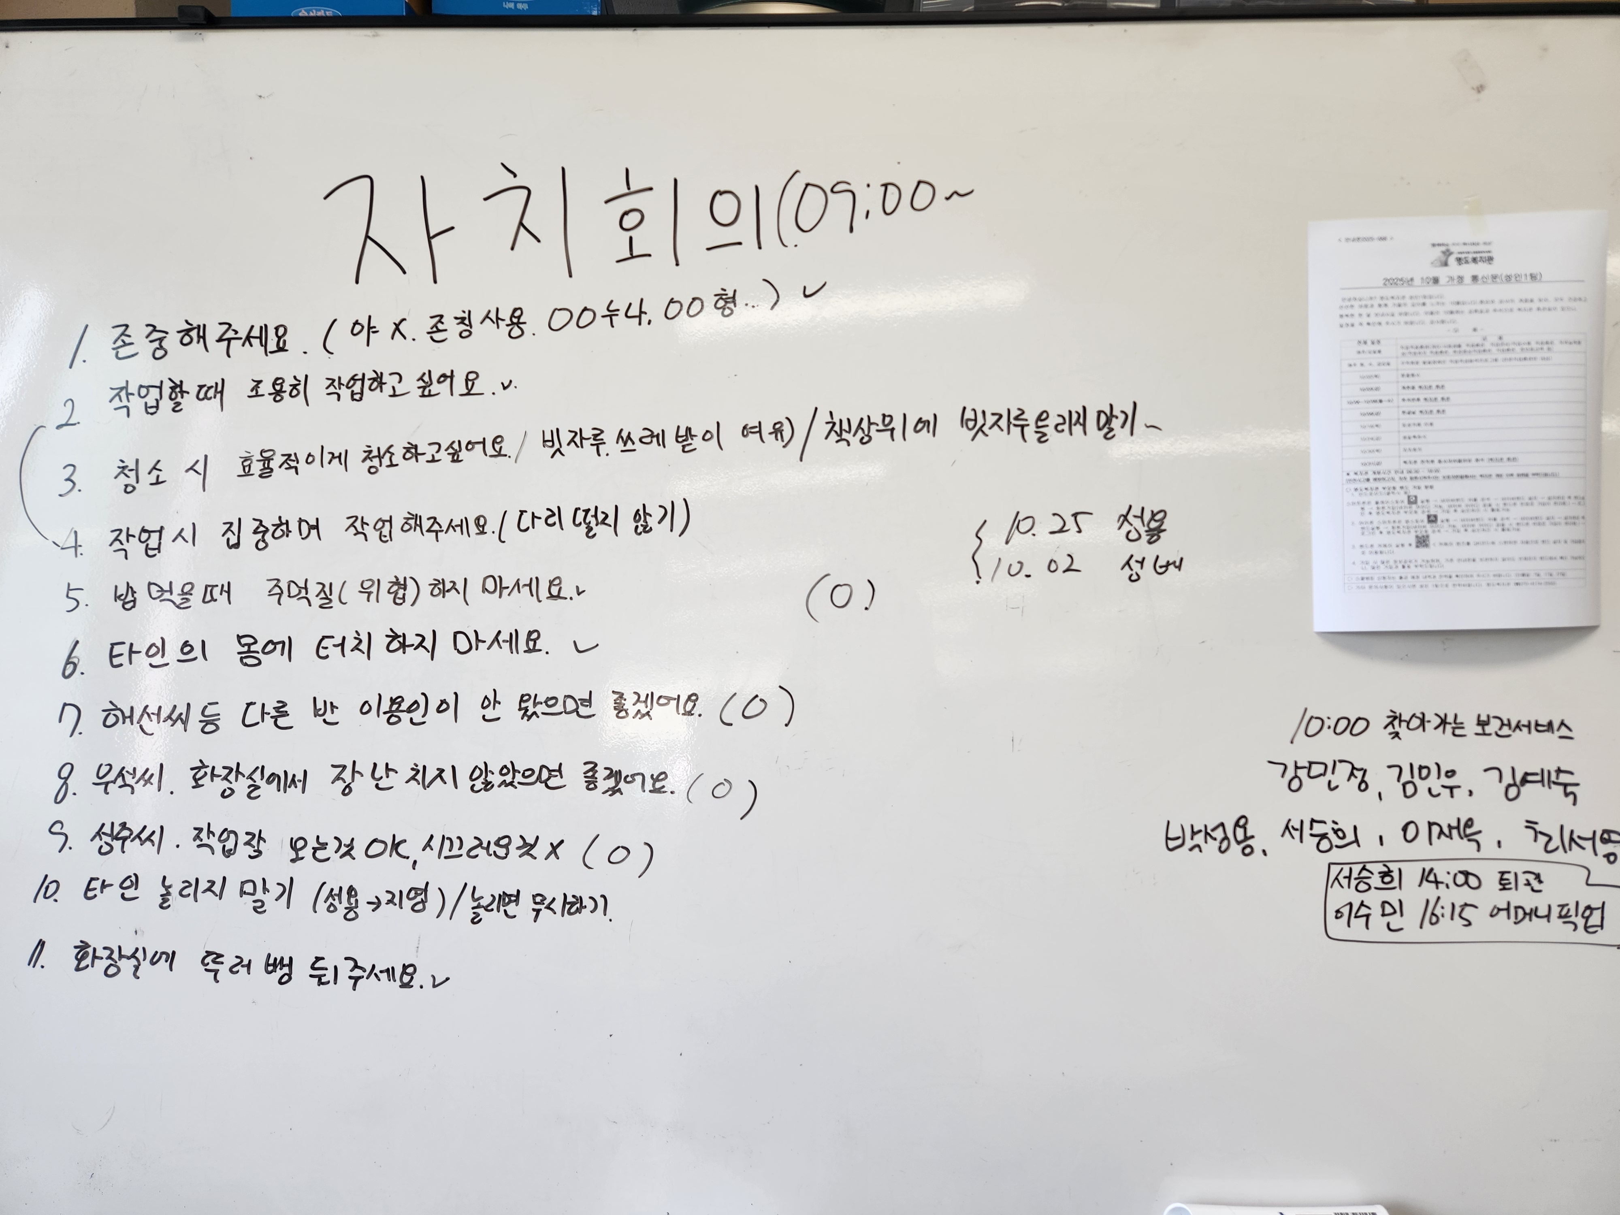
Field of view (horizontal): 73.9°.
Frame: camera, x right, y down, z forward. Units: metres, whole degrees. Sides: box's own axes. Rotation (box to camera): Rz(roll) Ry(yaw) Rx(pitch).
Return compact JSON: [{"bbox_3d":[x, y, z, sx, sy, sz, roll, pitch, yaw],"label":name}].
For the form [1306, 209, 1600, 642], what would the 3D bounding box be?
[{"bbox_3d":[0.469,-0.133,0.771,0.210,0.297,0.020,-1,3,2],"label":"form"}]

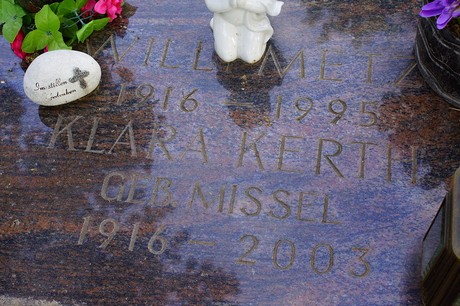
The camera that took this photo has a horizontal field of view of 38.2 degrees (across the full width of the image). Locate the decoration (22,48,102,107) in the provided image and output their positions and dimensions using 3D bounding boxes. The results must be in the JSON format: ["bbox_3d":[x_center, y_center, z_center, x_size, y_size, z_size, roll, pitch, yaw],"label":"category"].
[{"bbox_3d":[-0.242,-0.108,0.957,0.115,0.078,0.076,-16,61,-4],"label":"decoration"}]

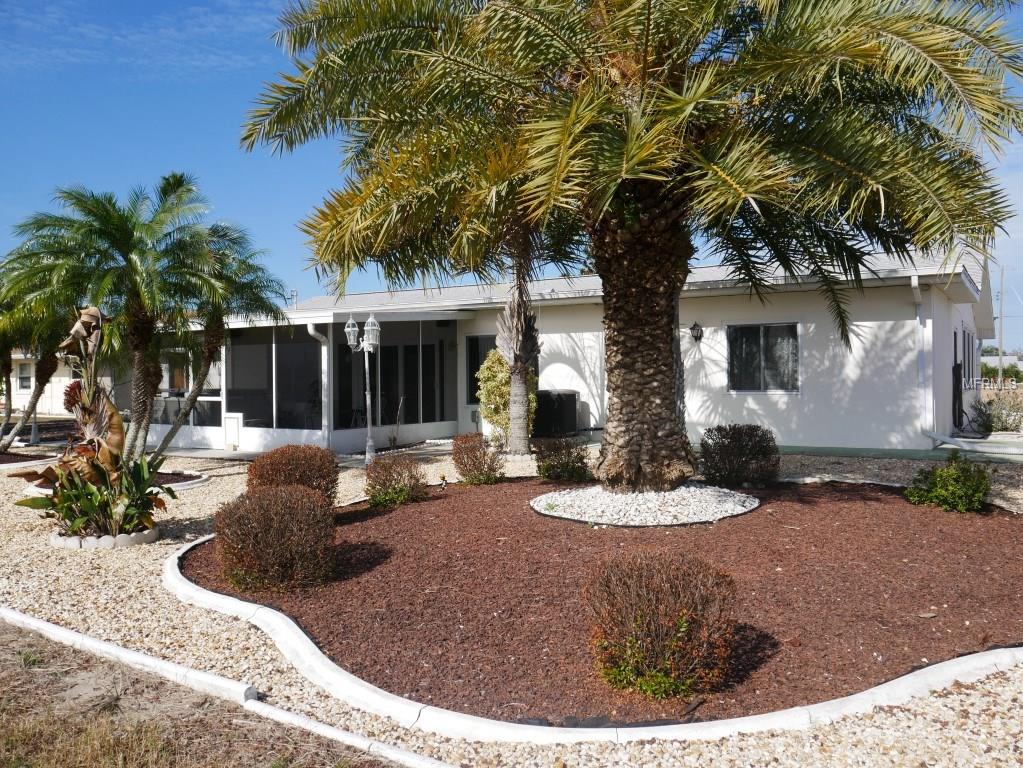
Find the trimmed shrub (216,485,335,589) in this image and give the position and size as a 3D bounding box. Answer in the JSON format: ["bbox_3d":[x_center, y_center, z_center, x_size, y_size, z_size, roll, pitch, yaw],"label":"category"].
[{"bbox_3d":[-1.570,0.965,5.520,0.770,0.600,0.730,0,0,-16],"label":"trimmed shrub"}]

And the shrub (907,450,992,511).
[{"bbox_3d":[4.190,0.905,7.950,0.760,0.530,0.680,0,0,28],"label":"shrub"}]

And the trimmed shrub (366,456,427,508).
[{"bbox_3d":[-1.170,0.960,8.450,0.650,0.490,0.620,0,0,-8],"label":"trimmed shrub"}]

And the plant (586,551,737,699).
[{"bbox_3d":[0.675,1.015,3.720,0.660,0.540,0.640,0,0,10],"label":"plant"}]

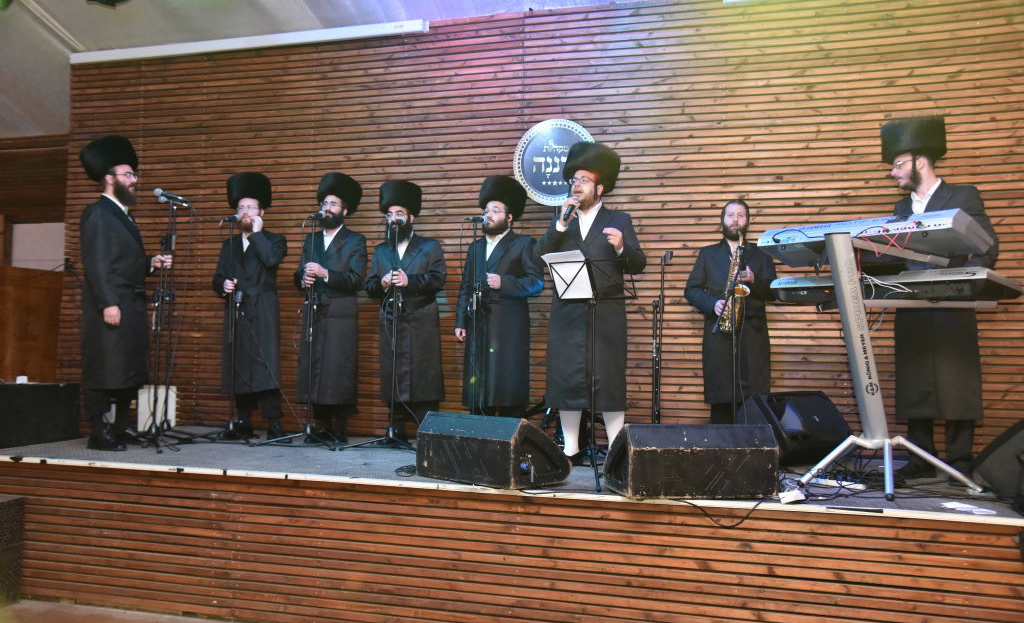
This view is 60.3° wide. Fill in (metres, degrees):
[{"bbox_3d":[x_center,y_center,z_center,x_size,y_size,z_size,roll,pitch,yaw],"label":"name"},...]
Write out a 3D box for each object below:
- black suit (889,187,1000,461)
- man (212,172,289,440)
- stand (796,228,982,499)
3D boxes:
[{"bbox_3d":[2.236,0.071,4.638,0.450,1.490,0.530,3,-3,-40],"label":"black suit"},{"bbox_3d":[-1.903,-0.050,6.477,0.550,1.940,0.450,1,-3,3],"label":"man"},{"bbox_3d":[1.893,0.256,4.571,0.700,1.270,0.880,3,-4,-44],"label":"stand"}]

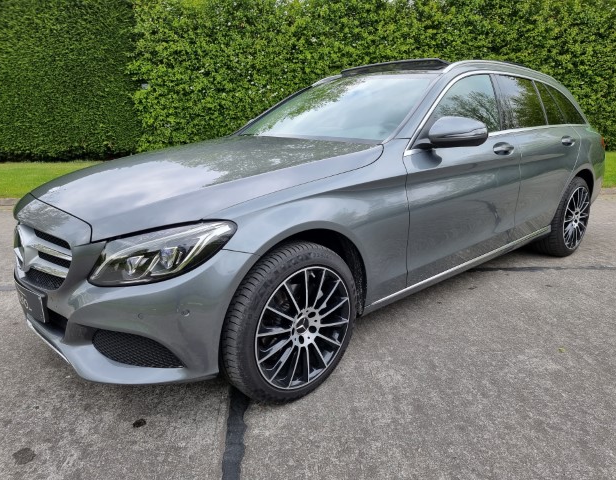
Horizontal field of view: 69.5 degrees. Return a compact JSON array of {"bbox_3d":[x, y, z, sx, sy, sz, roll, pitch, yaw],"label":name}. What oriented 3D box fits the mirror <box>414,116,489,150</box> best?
[{"bbox_3d":[0.699,-0.527,2.154,0.210,0.160,0.250,-14,20,-38],"label":"mirror"}]

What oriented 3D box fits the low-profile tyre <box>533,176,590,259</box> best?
[{"bbox_3d":[2.085,-0.196,3.626,0.655,0.655,0.240,-14,20,-38],"label":"low-profile tyre"}]

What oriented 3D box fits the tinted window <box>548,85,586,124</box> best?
[{"bbox_3d":[2.073,-1.069,3.526,0.580,0.330,0.060,-15,-4,-42],"label":"tinted window"}]

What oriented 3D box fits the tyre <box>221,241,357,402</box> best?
[{"bbox_3d":[-0.071,0.330,1.854,0.655,0.655,0.230,-14,20,-40],"label":"tyre"}]

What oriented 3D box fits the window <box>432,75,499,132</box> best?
[{"bbox_3d":[0.877,-0.766,2.540,0.860,0.430,0.050,-14,-5,-38],"label":"window"}]

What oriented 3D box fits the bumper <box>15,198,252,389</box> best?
[{"bbox_3d":[-0.986,0.114,2.066,0.610,0.630,1.790,-14,20,-38],"label":"bumper"}]

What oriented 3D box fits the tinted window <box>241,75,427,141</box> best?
[{"bbox_3d":[0.095,-0.816,2.775,0.850,0.130,1.370,-43,36,-25],"label":"tinted window"}]

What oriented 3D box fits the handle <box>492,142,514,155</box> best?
[{"bbox_3d":[1.129,-0.528,2.559,0.240,0.060,0.050,-14,20,-38],"label":"handle"}]

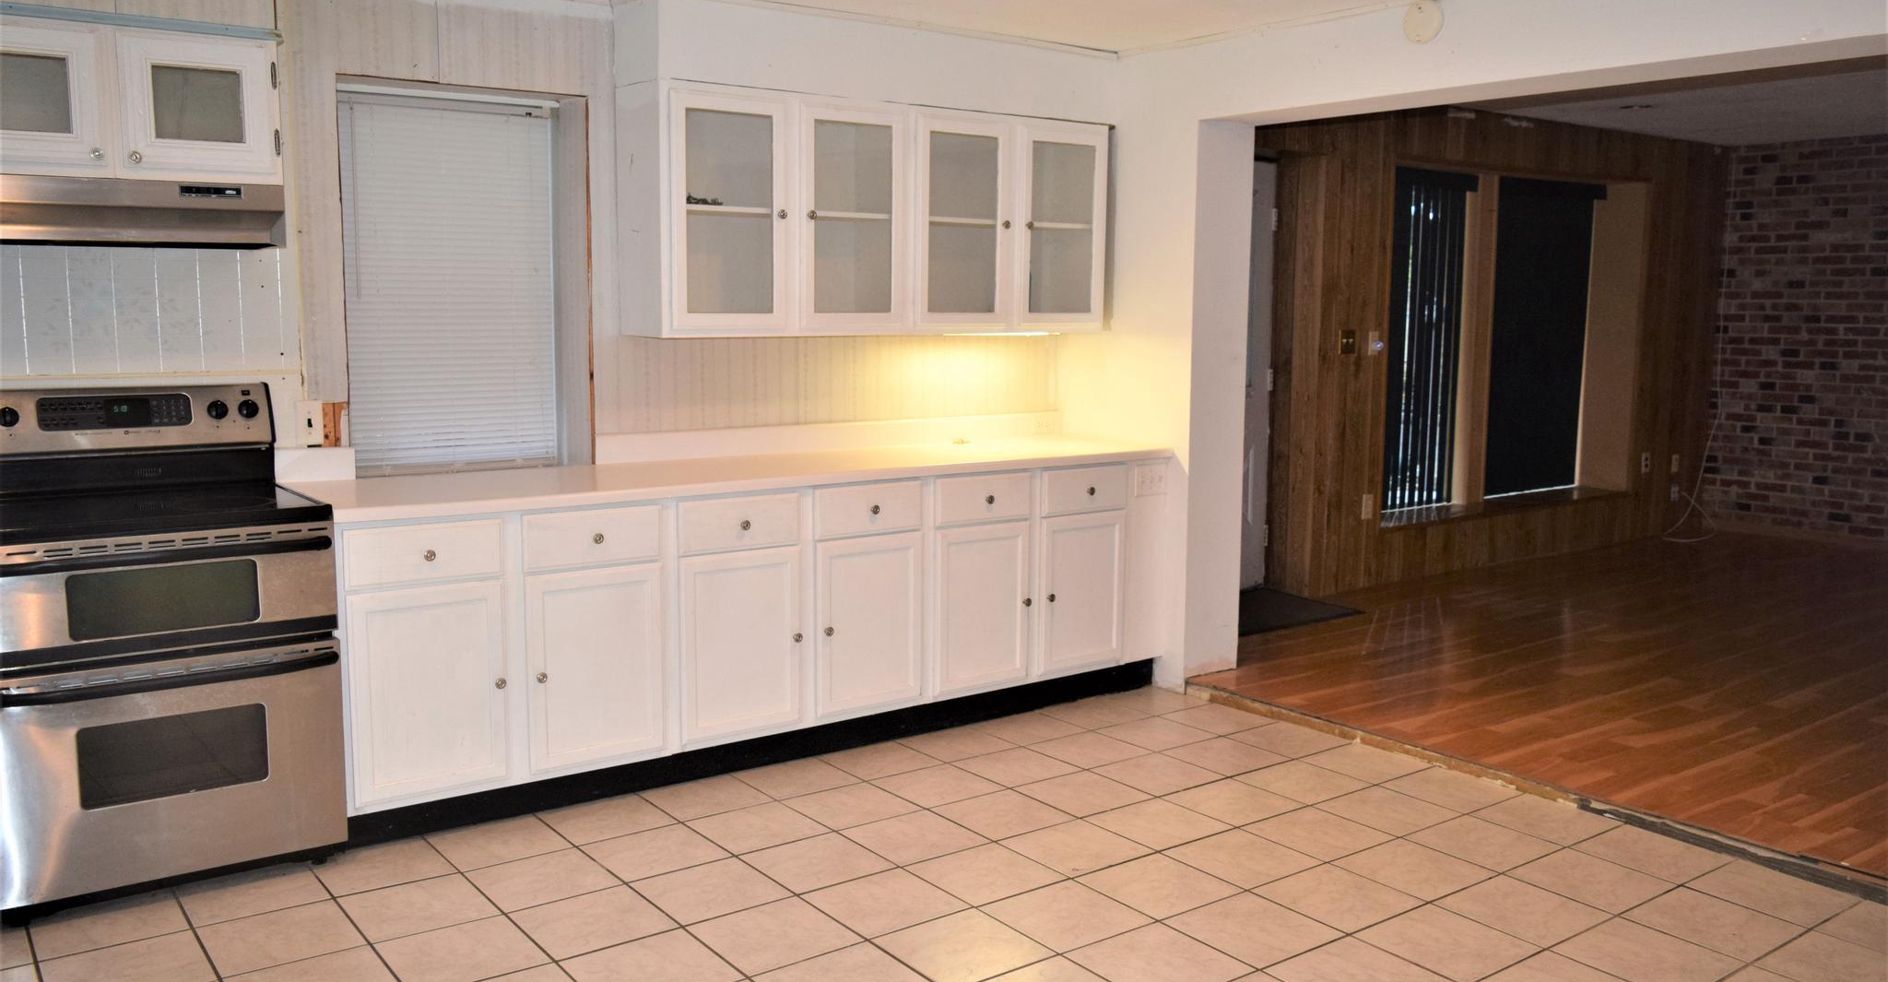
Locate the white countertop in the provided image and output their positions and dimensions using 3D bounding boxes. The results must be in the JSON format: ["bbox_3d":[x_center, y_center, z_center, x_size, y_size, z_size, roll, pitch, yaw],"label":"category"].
[{"bbox_3d":[-0.522,-0.067,4.605,2.942,0.036,0.643,-5,9,-37],"label":"white countertop"}]

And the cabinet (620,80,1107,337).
[{"bbox_3d":[-0.209,-0.933,4.937,1.838,0.772,0.309,-5,9,-37],"label":"cabinet"}]

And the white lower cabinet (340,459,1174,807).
[{"bbox_3d":[-0.541,0.332,4.654,2.905,0.780,0.628,-5,9,-37],"label":"white lower cabinet"}]

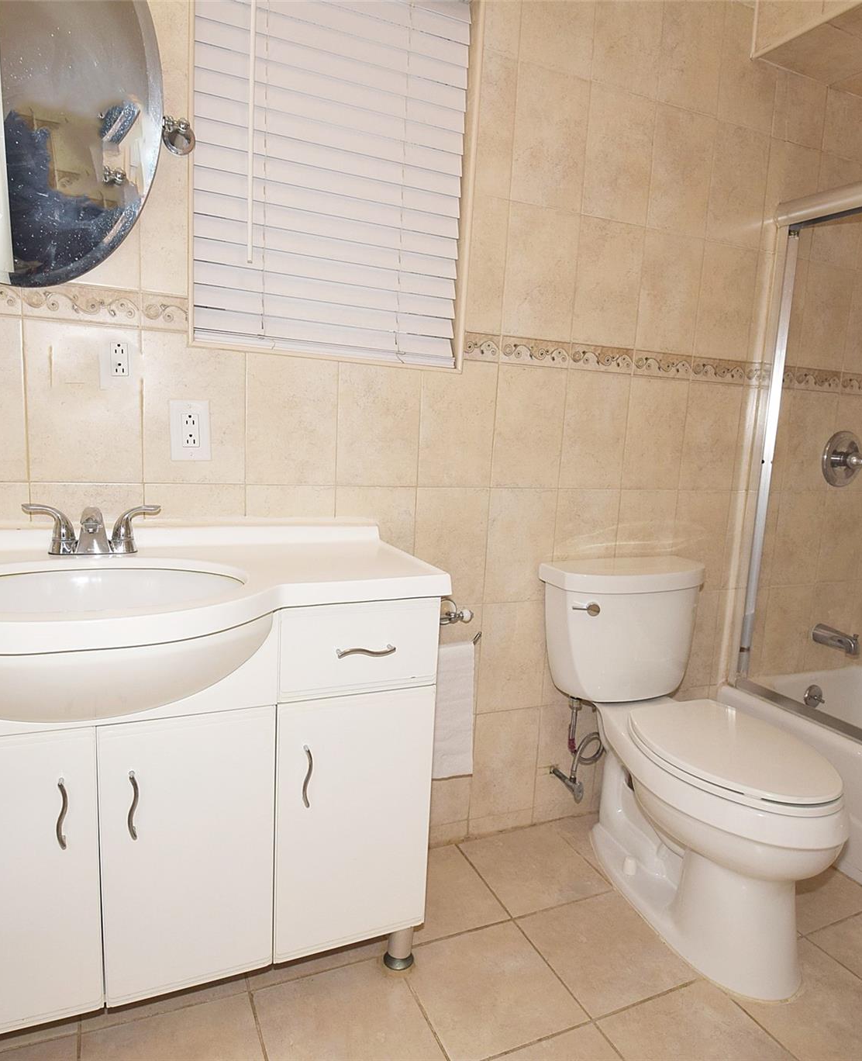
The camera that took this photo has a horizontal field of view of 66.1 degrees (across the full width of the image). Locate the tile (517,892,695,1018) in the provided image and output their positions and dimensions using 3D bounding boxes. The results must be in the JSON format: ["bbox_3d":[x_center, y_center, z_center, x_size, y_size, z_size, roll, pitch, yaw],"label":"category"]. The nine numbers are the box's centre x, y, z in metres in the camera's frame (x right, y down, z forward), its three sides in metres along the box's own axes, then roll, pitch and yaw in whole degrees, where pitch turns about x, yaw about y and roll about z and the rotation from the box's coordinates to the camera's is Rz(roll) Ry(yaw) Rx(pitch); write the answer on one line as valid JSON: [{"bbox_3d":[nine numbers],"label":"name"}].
[{"bbox_3d":[0.389,0.932,1.476,0.296,0.010,0.292,-1,10,-25],"label":"tile"}]

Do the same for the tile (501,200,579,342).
[{"bbox_3d":[0.271,-0.631,1.640,0.200,0.303,0.010,-1,9,-22],"label":"tile"}]

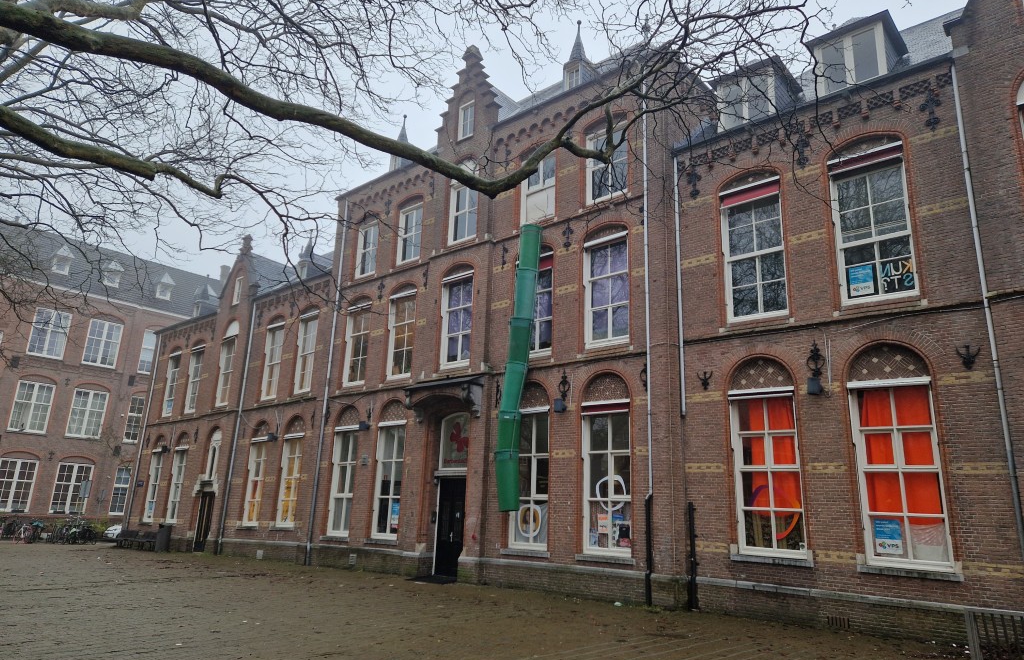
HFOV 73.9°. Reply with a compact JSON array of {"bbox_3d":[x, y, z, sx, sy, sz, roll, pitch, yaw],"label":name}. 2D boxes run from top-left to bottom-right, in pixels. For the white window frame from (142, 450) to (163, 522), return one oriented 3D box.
[{"bbox_3d":[-16.256,7.071,30.897,1.200,3.157,0.180,-11,-20,40],"label":"white window frame"}]

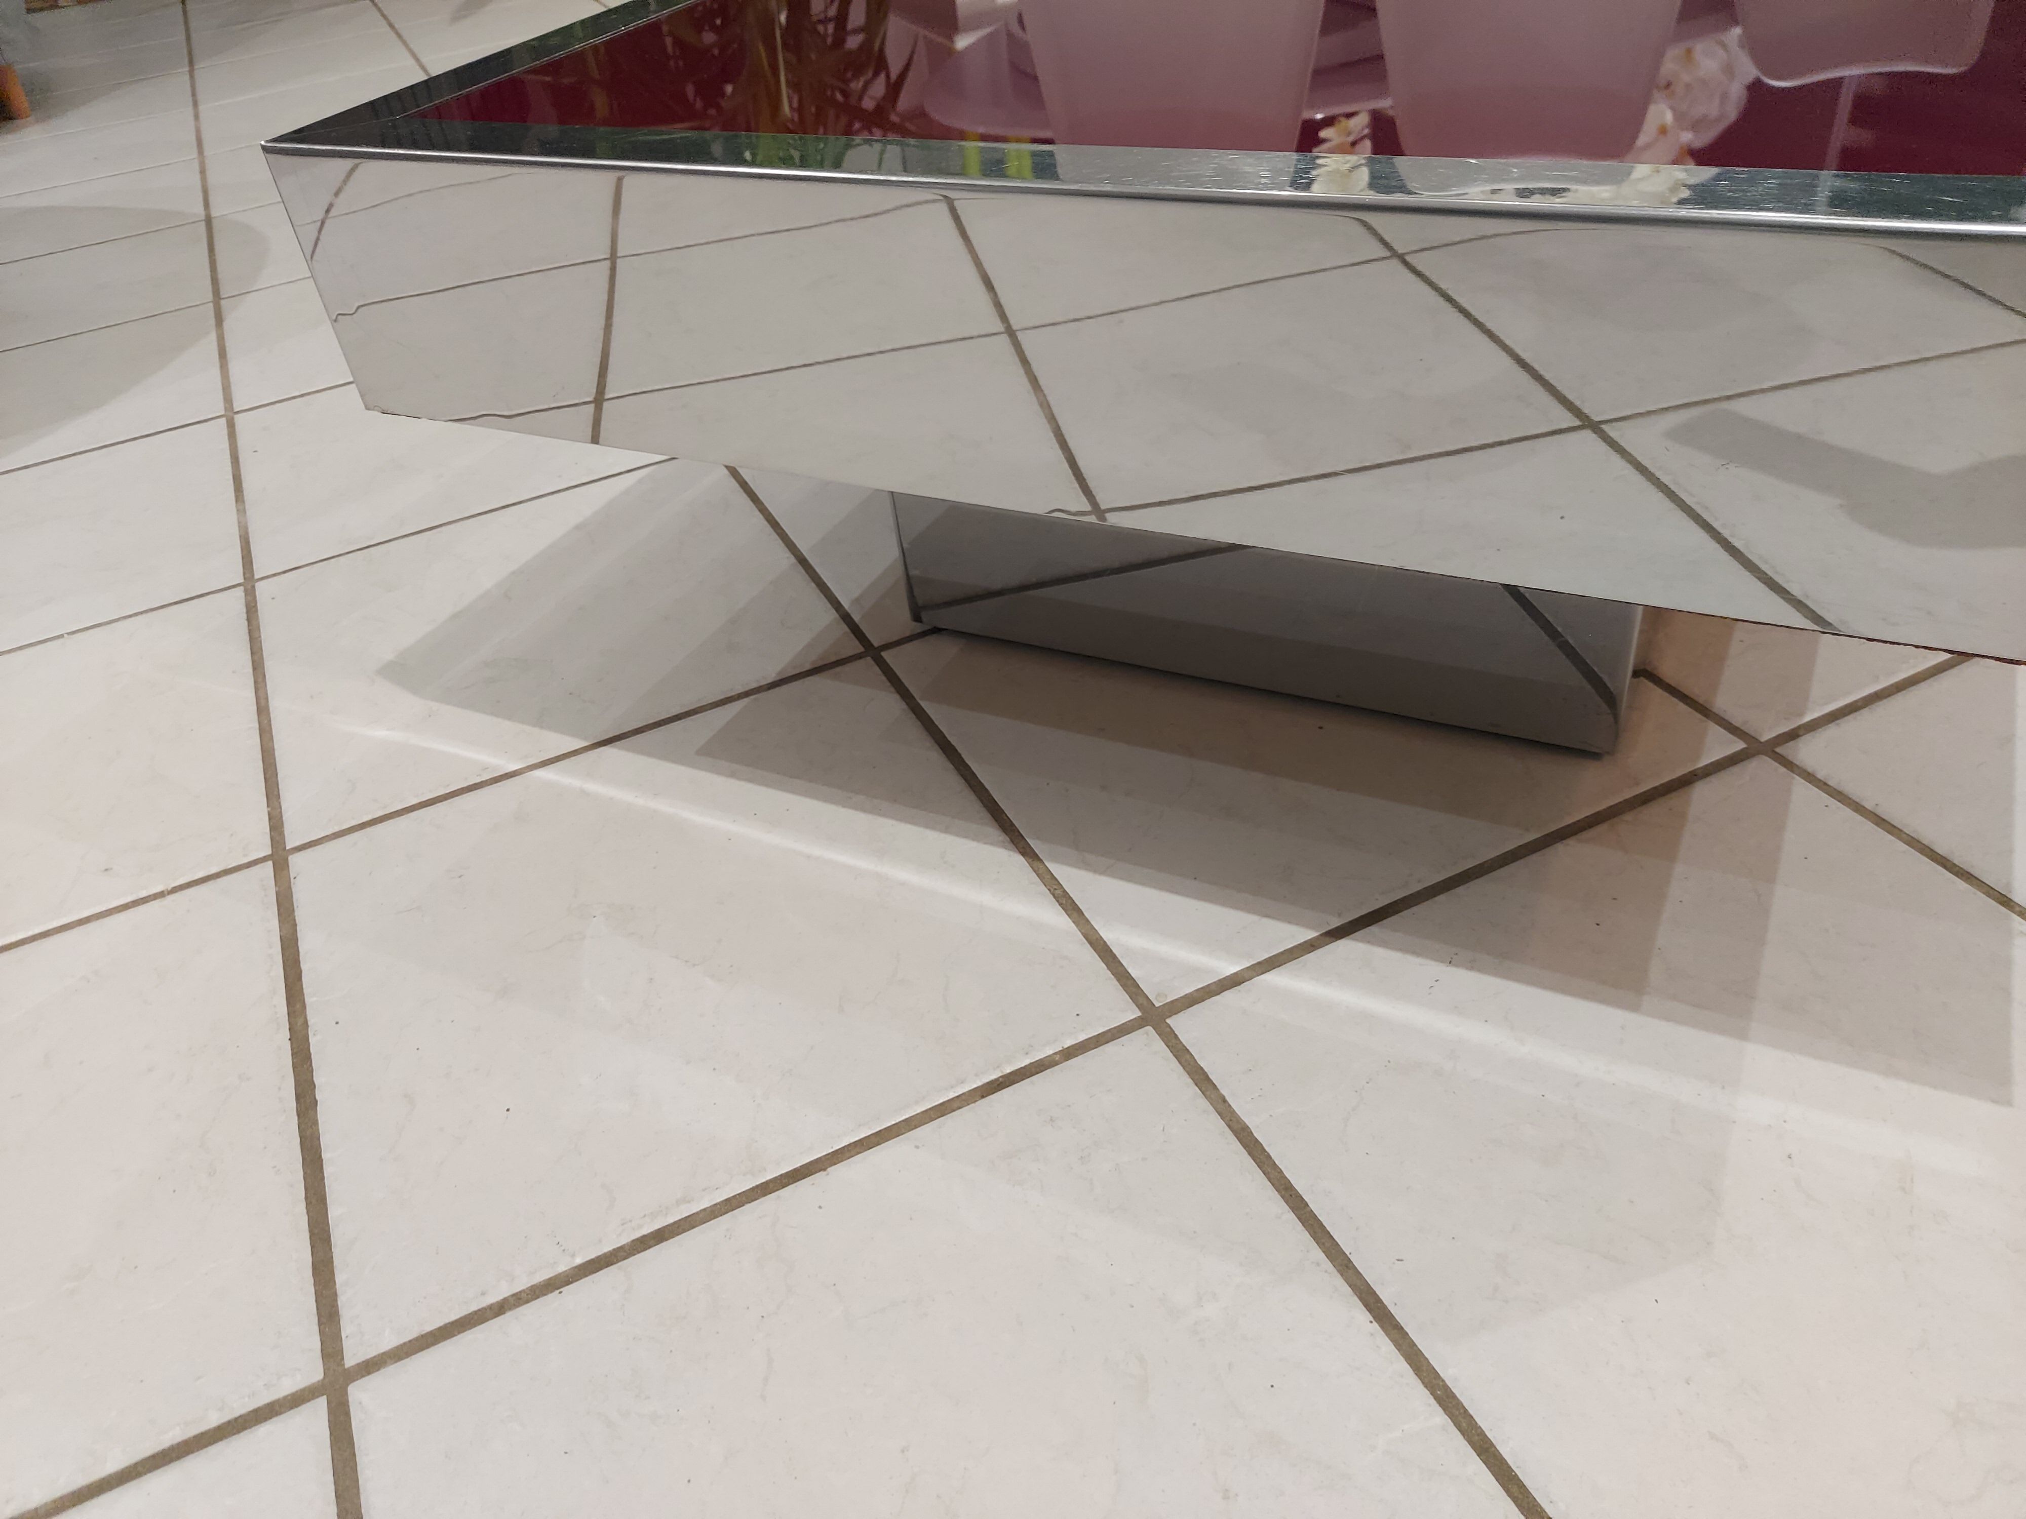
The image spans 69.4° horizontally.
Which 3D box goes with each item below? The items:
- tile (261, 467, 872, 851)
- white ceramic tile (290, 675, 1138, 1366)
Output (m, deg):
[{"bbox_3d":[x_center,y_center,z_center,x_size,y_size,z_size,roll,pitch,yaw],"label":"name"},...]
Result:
[{"bbox_3d":[-0.308,-0.090,0.955,0.337,0.010,0.330,-21,40,-17],"label":"tile"},{"bbox_3d":[-0.164,0.085,0.709,0.337,0.010,0.330,-21,40,-17],"label":"white ceramic tile"}]

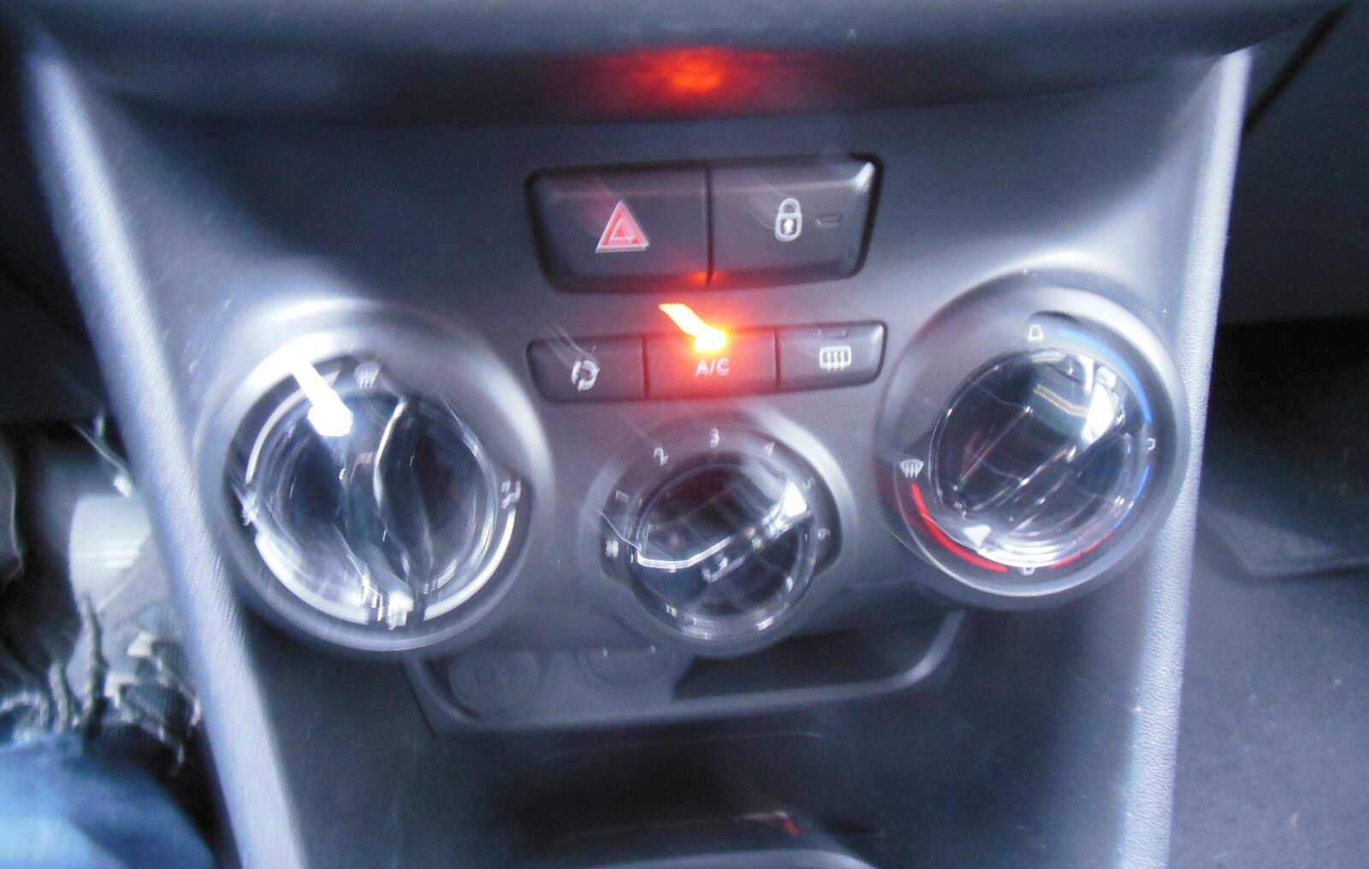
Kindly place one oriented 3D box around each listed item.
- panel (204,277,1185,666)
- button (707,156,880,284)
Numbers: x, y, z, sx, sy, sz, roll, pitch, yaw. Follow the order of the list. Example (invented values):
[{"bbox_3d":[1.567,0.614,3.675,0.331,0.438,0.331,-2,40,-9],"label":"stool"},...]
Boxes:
[{"bbox_3d":[0.004,0.008,0.225,0.210,0.081,0.035,-3,12,-2],"label":"panel"},{"bbox_3d":[0.024,-0.047,0.216,0.035,0.025,0.012,-3,12,-2],"label":"button"}]

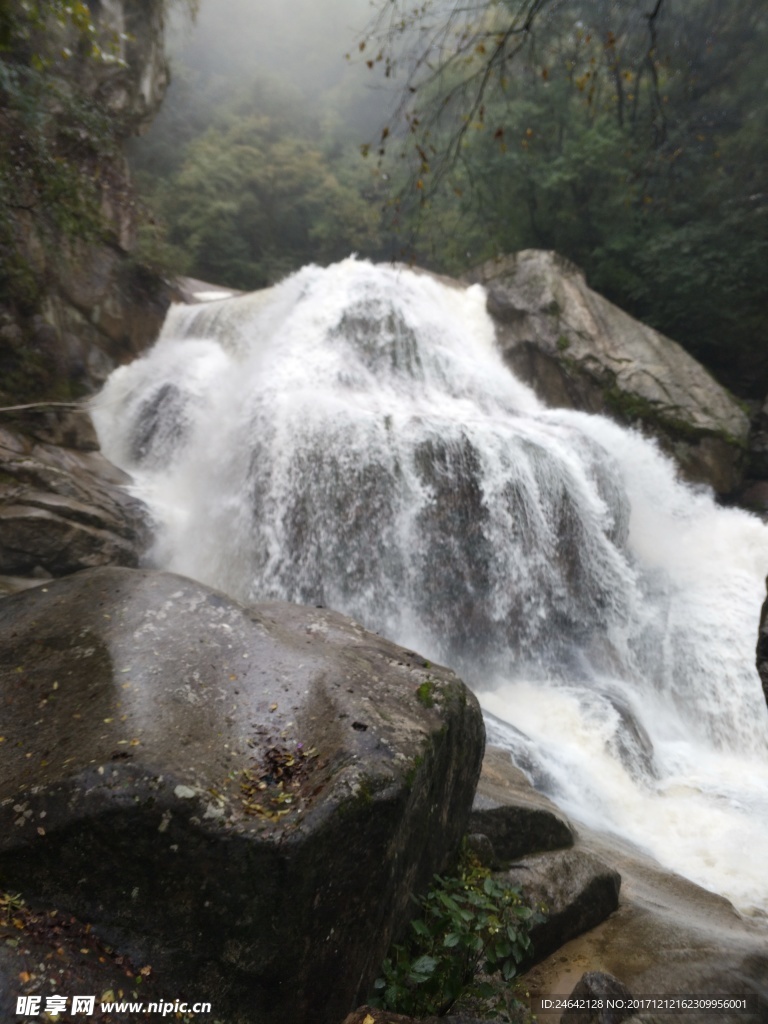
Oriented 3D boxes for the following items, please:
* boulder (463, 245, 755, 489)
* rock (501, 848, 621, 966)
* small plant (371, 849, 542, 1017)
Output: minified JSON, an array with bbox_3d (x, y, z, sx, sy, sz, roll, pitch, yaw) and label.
[{"bbox_3d":[3.650,-2.200,10.800,4.200,3.700,2.900,1,3,12],"label":"boulder"},{"bbox_3d":[0.820,1.830,3.100,0.650,0.300,0.420,-2,4,-34],"label":"rock"},{"bbox_3d":[0.290,1.670,2.650,0.600,0.520,0.440,0,3,-6],"label":"small plant"}]

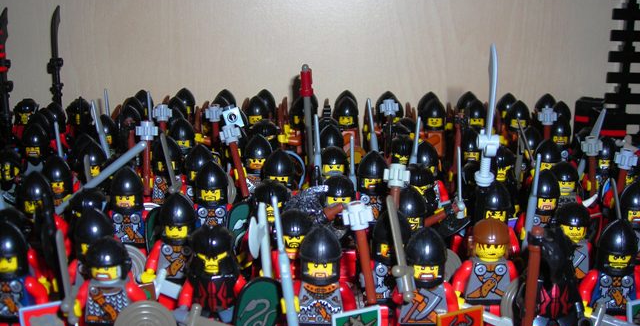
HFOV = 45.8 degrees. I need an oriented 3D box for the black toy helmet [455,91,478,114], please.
[{"bbox_3d":[0.082,-0.032,0.416,0.012,0.016,0.013,1,16,2],"label":"black toy helmet"}]

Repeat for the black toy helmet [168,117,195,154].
[{"bbox_3d":[-0.066,-0.013,0.364,0.013,0.017,0.013,-4,17,-11],"label":"black toy helmet"}]

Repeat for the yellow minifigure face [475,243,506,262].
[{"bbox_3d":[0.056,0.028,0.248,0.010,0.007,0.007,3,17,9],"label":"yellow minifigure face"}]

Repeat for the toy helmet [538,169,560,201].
[{"bbox_3d":[0.088,0.010,0.298,0.012,0.016,0.013,1,16,2],"label":"toy helmet"}]

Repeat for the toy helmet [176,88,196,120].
[{"bbox_3d":[-0.079,-0.036,0.447,0.013,0.017,0.014,0,16,-4],"label":"toy helmet"}]

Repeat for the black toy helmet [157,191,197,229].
[{"bbox_3d":[-0.049,0.017,0.261,0.012,0.015,0.013,-2,17,-9],"label":"black toy helmet"}]

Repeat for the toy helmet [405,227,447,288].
[{"bbox_3d":[0.033,0.028,0.235,0.013,0.017,0.014,4,16,10],"label":"toy helmet"}]

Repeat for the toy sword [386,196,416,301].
[{"bbox_3d":[0.023,0.026,0.224,0.004,0.033,0.010,-6,7,41],"label":"toy sword"}]

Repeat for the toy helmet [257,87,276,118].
[{"bbox_3d":[-0.031,-0.033,0.427,0.012,0.017,0.013,0,17,-1],"label":"toy helmet"}]

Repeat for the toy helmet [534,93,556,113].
[{"bbox_3d":[0.134,-0.032,0.448,0.013,0.017,0.014,3,16,8],"label":"toy helmet"}]

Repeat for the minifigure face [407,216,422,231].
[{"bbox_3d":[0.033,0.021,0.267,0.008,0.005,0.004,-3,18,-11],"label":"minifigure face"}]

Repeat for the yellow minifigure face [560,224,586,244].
[{"bbox_3d":[0.093,0.024,0.279,0.010,0.009,0.010,2,16,7],"label":"yellow minifigure face"}]

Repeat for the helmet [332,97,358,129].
[{"bbox_3d":[0.015,-0.029,0.430,0.013,0.017,0.014,2,16,2],"label":"helmet"}]

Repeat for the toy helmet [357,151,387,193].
[{"bbox_3d":[0.022,0.003,0.316,0.013,0.017,0.014,0,17,0],"label":"toy helmet"}]

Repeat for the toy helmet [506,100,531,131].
[{"bbox_3d":[0.109,-0.026,0.413,0.013,0.017,0.014,4,17,12],"label":"toy helmet"}]

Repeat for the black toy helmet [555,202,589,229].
[{"bbox_3d":[0.093,0.020,0.279,0.012,0.011,0.013,2,16,7],"label":"black toy helmet"}]

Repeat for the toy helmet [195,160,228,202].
[{"bbox_3d":[-0.043,0.007,0.302,0.013,0.017,0.014,0,16,-4],"label":"toy helmet"}]

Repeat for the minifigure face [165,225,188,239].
[{"bbox_3d":[-0.049,0.023,0.262,0.008,0.005,0.005,-2,17,-6],"label":"minifigure face"}]

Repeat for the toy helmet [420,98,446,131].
[{"bbox_3d":[0.065,-0.028,0.428,0.013,0.017,0.014,2,16,3],"label":"toy helmet"}]

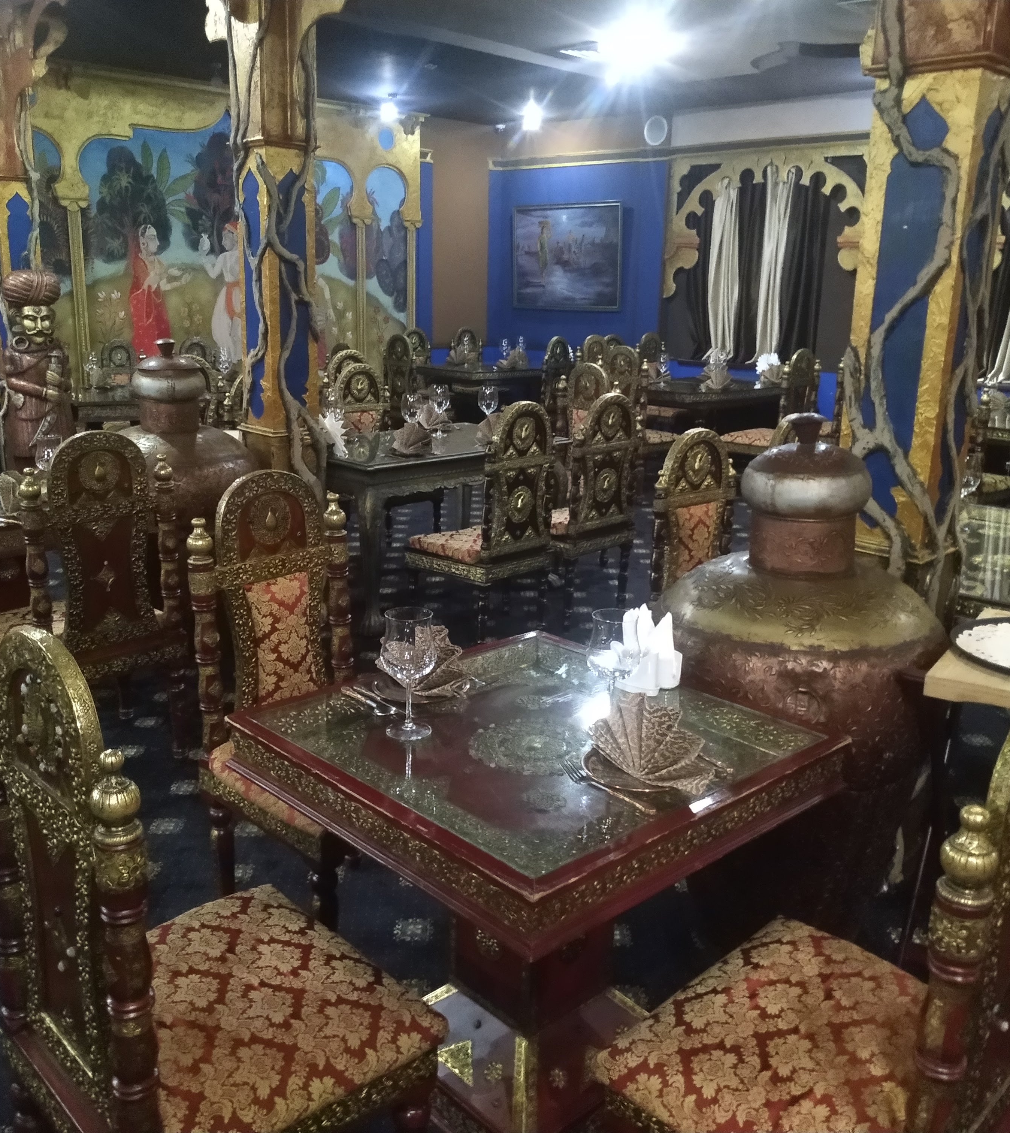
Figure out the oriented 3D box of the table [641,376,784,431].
[{"bbox_3d":[1.524,-1.136,8.749,1.000,0.735,1.340,15,20,42],"label":"table"}]

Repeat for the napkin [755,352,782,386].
[{"bbox_3d":[2.213,-1.649,8.787,0.220,0.270,0.130,5,15,13],"label":"napkin"}]

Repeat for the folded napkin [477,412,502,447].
[{"bbox_3d":[-0.040,-0.627,4.777,0.175,0.137,0.127,-7,18,-29],"label":"folded napkin"}]

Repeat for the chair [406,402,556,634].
[{"bbox_3d":[-0.106,-0.235,4.756,0.500,1.060,0.480,13,19,39],"label":"chair"}]

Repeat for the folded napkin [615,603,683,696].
[{"bbox_3d":[0.299,0.165,2.115,0.120,0.155,0.090,-13,20,-41],"label":"folded napkin"}]

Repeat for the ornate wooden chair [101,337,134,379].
[{"bbox_3d":[-2.893,-1.250,8.233,0.510,1.040,0.475,15,21,42],"label":"ornate wooden chair"}]

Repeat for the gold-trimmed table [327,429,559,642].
[{"bbox_3d":[-0.421,-0.253,5.239,0.925,0.735,1.400,15,20,42],"label":"gold-trimmed table"}]

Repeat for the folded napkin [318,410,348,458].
[{"bbox_3d":[-0.754,-0.594,4.602,0.156,0.166,0.107,-7,18,-29],"label":"folded napkin"}]

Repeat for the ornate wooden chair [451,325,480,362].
[{"bbox_3d":[-0.269,-1.989,11.166,0.480,1.050,0.460,15,20,42],"label":"ornate wooden chair"}]

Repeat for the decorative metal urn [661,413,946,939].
[{"bbox_3d":[0.648,0.281,2.304,0.614,1.205,0.614,1,15,0],"label":"decorative metal urn"}]

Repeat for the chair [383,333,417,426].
[{"bbox_3d":[-0.705,-1.329,8.369,0.439,1.024,0.468,15,20,40],"label":"chair"}]

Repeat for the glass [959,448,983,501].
[{"bbox_3d":[1.557,-0.242,3.484,0.108,0.245,0.108,15,20,42],"label":"glass"}]

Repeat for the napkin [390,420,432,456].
[{"bbox_3d":[-0.442,-0.603,4.929,0.200,0.150,0.130,4,15,10],"label":"napkin"}]

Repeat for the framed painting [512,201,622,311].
[{"bbox_3d":[0.643,-3.185,10.769,0.050,1.030,1.480,-13,20,-41],"label":"framed painting"}]

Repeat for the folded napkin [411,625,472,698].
[{"bbox_3d":[-0.146,0.177,1.952,0.190,0.140,0.115,8,16,24],"label":"folded napkin"}]

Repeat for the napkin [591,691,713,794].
[{"bbox_3d":[0.239,0.262,1.659,0.215,0.130,0.105,15,20,42],"label":"napkin"}]

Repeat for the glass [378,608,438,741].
[{"bbox_3d":[-0.171,0.193,1.858,0.083,0.215,0.083,-13,20,-41],"label":"glass"}]

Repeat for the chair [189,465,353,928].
[{"bbox_3d":[-0.405,0.334,2.481,0.510,1.090,0.490,13,18,38],"label":"chair"}]

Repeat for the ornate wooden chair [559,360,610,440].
[{"bbox_3d":[0.349,-0.738,6.595,0.475,1.040,0.510,15,21,42],"label":"ornate wooden chair"}]

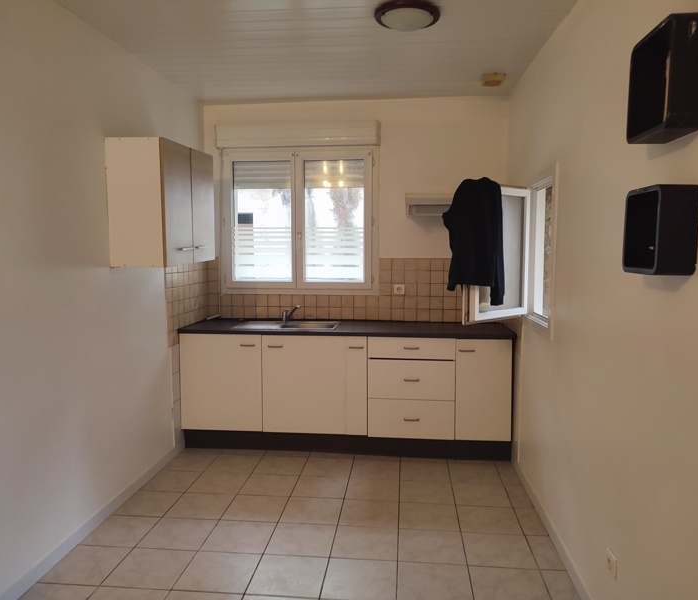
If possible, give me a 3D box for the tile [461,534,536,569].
[{"bbox_3d":[0.744,1.249,2.767,0.326,0.010,0.326,1,5,6],"label":"tile"}]

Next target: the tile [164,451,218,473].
[{"bbox_3d":[-1.079,1.122,3.804,0.302,0.010,0.315,1,4,6],"label":"tile"}]

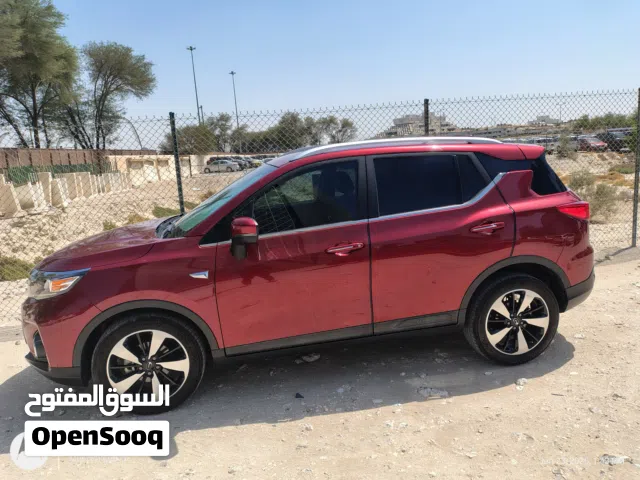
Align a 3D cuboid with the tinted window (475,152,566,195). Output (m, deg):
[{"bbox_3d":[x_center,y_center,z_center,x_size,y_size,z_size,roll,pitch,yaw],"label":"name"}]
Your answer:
[{"bbox_3d":[1.484,-0.487,3.399,0.710,0.340,0.220,-5,9,-8],"label":"tinted window"}]

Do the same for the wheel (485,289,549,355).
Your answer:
[{"bbox_3d":[1.406,0.580,3.418,0.495,0.495,0.200,-5,9,-8],"label":"wheel"}]

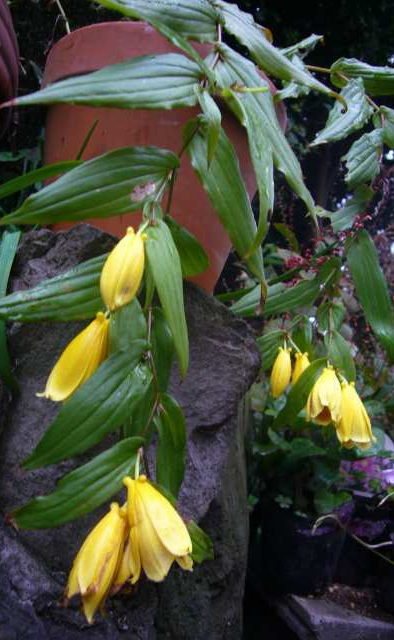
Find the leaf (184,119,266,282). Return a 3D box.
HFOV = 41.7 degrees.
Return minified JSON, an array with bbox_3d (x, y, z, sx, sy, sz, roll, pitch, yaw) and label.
[{"bbox_3d":[0.022,-0.098,0.420,0.040,0.132,0.028,-21,-3,-10],"label":"leaf"}]

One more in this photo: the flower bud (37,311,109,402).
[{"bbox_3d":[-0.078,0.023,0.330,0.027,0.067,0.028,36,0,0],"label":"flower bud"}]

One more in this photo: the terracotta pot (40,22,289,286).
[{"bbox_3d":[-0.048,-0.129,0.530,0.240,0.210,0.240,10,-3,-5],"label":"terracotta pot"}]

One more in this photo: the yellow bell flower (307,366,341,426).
[{"bbox_3d":[0.126,0.074,0.510,0.034,0.054,0.037,10,0,0],"label":"yellow bell flower"}]

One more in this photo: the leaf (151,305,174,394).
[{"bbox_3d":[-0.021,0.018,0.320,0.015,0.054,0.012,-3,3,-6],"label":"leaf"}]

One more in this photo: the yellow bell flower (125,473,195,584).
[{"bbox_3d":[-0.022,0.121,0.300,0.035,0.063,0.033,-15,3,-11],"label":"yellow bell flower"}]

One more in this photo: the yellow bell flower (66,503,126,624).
[{"bbox_3d":[-0.070,0.169,0.360,0.035,0.078,0.035,14,-3,0],"label":"yellow bell flower"}]

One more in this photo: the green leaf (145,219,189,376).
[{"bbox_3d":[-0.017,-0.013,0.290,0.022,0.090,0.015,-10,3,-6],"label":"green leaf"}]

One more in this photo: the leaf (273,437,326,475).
[{"bbox_3d":[0.113,0.149,0.570,0.057,0.042,0.035,0,7,0],"label":"leaf"}]

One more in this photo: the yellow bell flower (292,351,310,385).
[{"bbox_3d":[0.132,0.064,0.660,0.024,0.047,0.024,12,0,0],"label":"yellow bell flower"}]

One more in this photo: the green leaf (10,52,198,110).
[{"bbox_3d":[-0.064,-0.164,0.370,0.141,0.033,0.030,-12,0,-8],"label":"green leaf"}]

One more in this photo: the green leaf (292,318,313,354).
[{"bbox_3d":[0.135,0.021,0.660,0.026,0.046,0.020,6,0,1],"label":"green leaf"}]

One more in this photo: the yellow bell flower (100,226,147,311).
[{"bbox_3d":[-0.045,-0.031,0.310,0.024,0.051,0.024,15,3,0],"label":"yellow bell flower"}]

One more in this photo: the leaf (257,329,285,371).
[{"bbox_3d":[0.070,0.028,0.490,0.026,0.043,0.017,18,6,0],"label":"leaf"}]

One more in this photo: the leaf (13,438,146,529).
[{"bbox_3d":[-0.082,0.113,0.360,0.100,0.031,0.025,-31,0,-9],"label":"leaf"}]

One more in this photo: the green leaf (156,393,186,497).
[{"bbox_3d":[-0.020,0.089,0.370,0.020,0.075,0.020,-5,0,0],"label":"green leaf"}]

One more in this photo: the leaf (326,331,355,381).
[{"bbox_3d":[0.147,0.037,0.530,0.025,0.058,0.018,-23,0,0],"label":"leaf"}]

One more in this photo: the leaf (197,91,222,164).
[{"bbox_3d":[0.009,-0.145,0.390,0.018,0.058,0.017,-7,0,-6],"label":"leaf"}]

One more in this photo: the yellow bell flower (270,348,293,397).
[{"bbox_3d":[0.105,0.066,0.650,0.027,0.063,0.027,10,0,0],"label":"yellow bell flower"}]

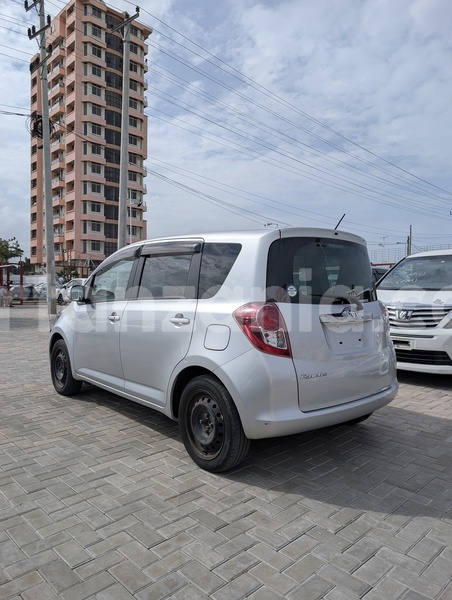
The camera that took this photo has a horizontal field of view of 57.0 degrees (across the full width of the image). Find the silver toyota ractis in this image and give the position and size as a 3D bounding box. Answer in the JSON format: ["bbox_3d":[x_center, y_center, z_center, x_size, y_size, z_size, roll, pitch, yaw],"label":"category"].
[{"bbox_3d":[-0.430,0.265,4.270,1.700,1.630,3.950,-1,2,-42],"label":"silver toyota ractis"}]

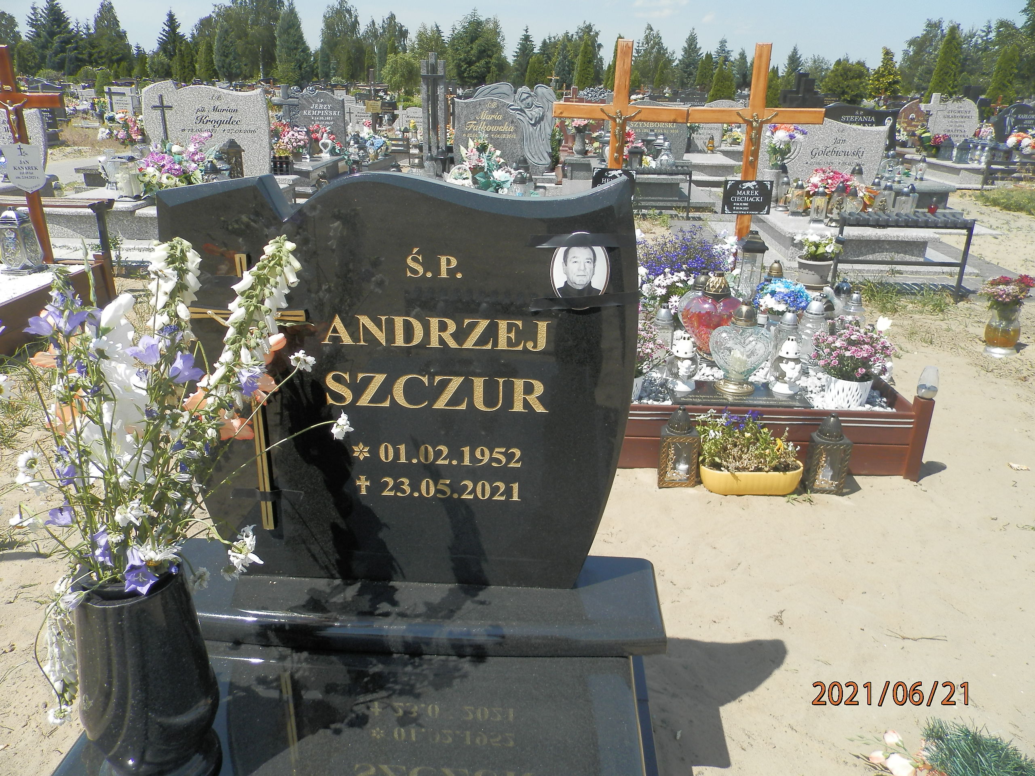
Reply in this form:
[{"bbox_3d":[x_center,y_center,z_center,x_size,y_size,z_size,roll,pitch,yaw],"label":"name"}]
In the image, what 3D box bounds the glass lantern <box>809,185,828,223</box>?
[{"bbox_3d":[2.189,-1.333,5.384,0.123,0.245,0.123,2,22,2],"label":"glass lantern"}]

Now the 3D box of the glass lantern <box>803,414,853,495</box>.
[{"bbox_3d":[0.985,0.194,2.359,0.110,0.270,0.110,6,22,13],"label":"glass lantern"}]

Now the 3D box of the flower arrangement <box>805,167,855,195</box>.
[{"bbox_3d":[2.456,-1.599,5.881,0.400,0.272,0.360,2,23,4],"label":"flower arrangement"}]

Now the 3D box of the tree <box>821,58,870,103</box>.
[{"bbox_3d":[10.542,-9.532,24.147,1.582,2.034,1.582,2,23,4],"label":"tree"}]

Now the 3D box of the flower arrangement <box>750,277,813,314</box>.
[{"bbox_3d":[1.147,-0.398,3.243,0.251,0.169,0.241,2,23,3],"label":"flower arrangement"}]

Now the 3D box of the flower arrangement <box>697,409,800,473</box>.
[{"bbox_3d":[0.773,0.158,2.494,0.333,0.198,0.159,2,23,3],"label":"flower arrangement"}]

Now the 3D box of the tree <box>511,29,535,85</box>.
[{"bbox_3d":[0.267,-18.020,42.335,1.258,4.383,1.258,2,22,2],"label":"tree"}]

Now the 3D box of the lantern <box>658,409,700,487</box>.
[{"bbox_3d":[0.564,0.186,2.558,0.135,0.282,0.135,4,23,7],"label":"lantern"}]

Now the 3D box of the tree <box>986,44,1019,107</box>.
[{"bbox_3d":[18.840,-11.960,29.589,1.256,3.019,1.256,2,22,2],"label":"tree"}]

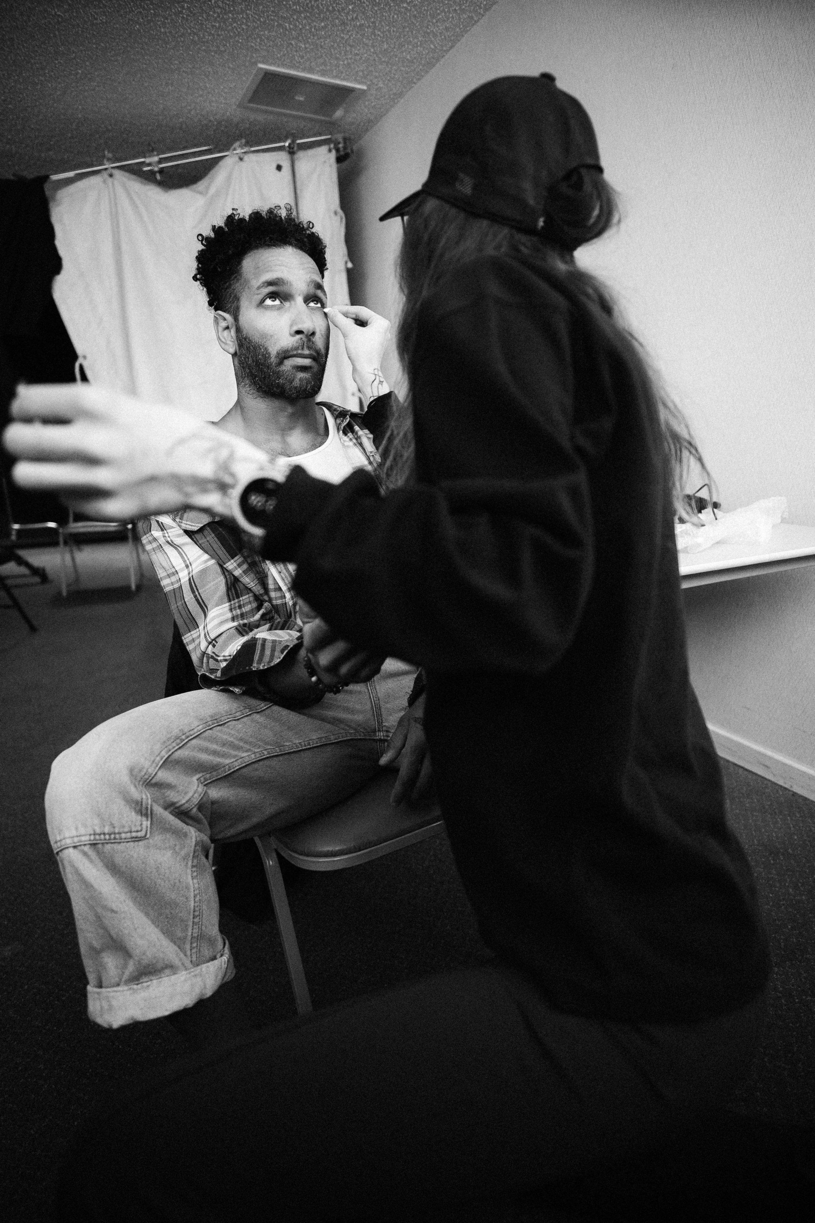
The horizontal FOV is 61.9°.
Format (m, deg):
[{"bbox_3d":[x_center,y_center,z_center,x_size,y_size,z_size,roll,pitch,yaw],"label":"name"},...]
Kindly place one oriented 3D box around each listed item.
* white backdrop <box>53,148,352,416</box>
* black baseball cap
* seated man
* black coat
[{"bbox_3d":[-1.167,-1.410,4.009,1.754,2.150,0.180,2,16,14],"label":"white backdrop"},{"bbox_3d":[0.089,-0.473,0.735,0.260,0.158,0.170,29,31,34],"label":"black baseball cap"},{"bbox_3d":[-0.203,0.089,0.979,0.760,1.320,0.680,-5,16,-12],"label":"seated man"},{"bbox_3d":[0.124,-0.022,0.732,0.510,0.670,0.540,8,18,31],"label":"black coat"}]

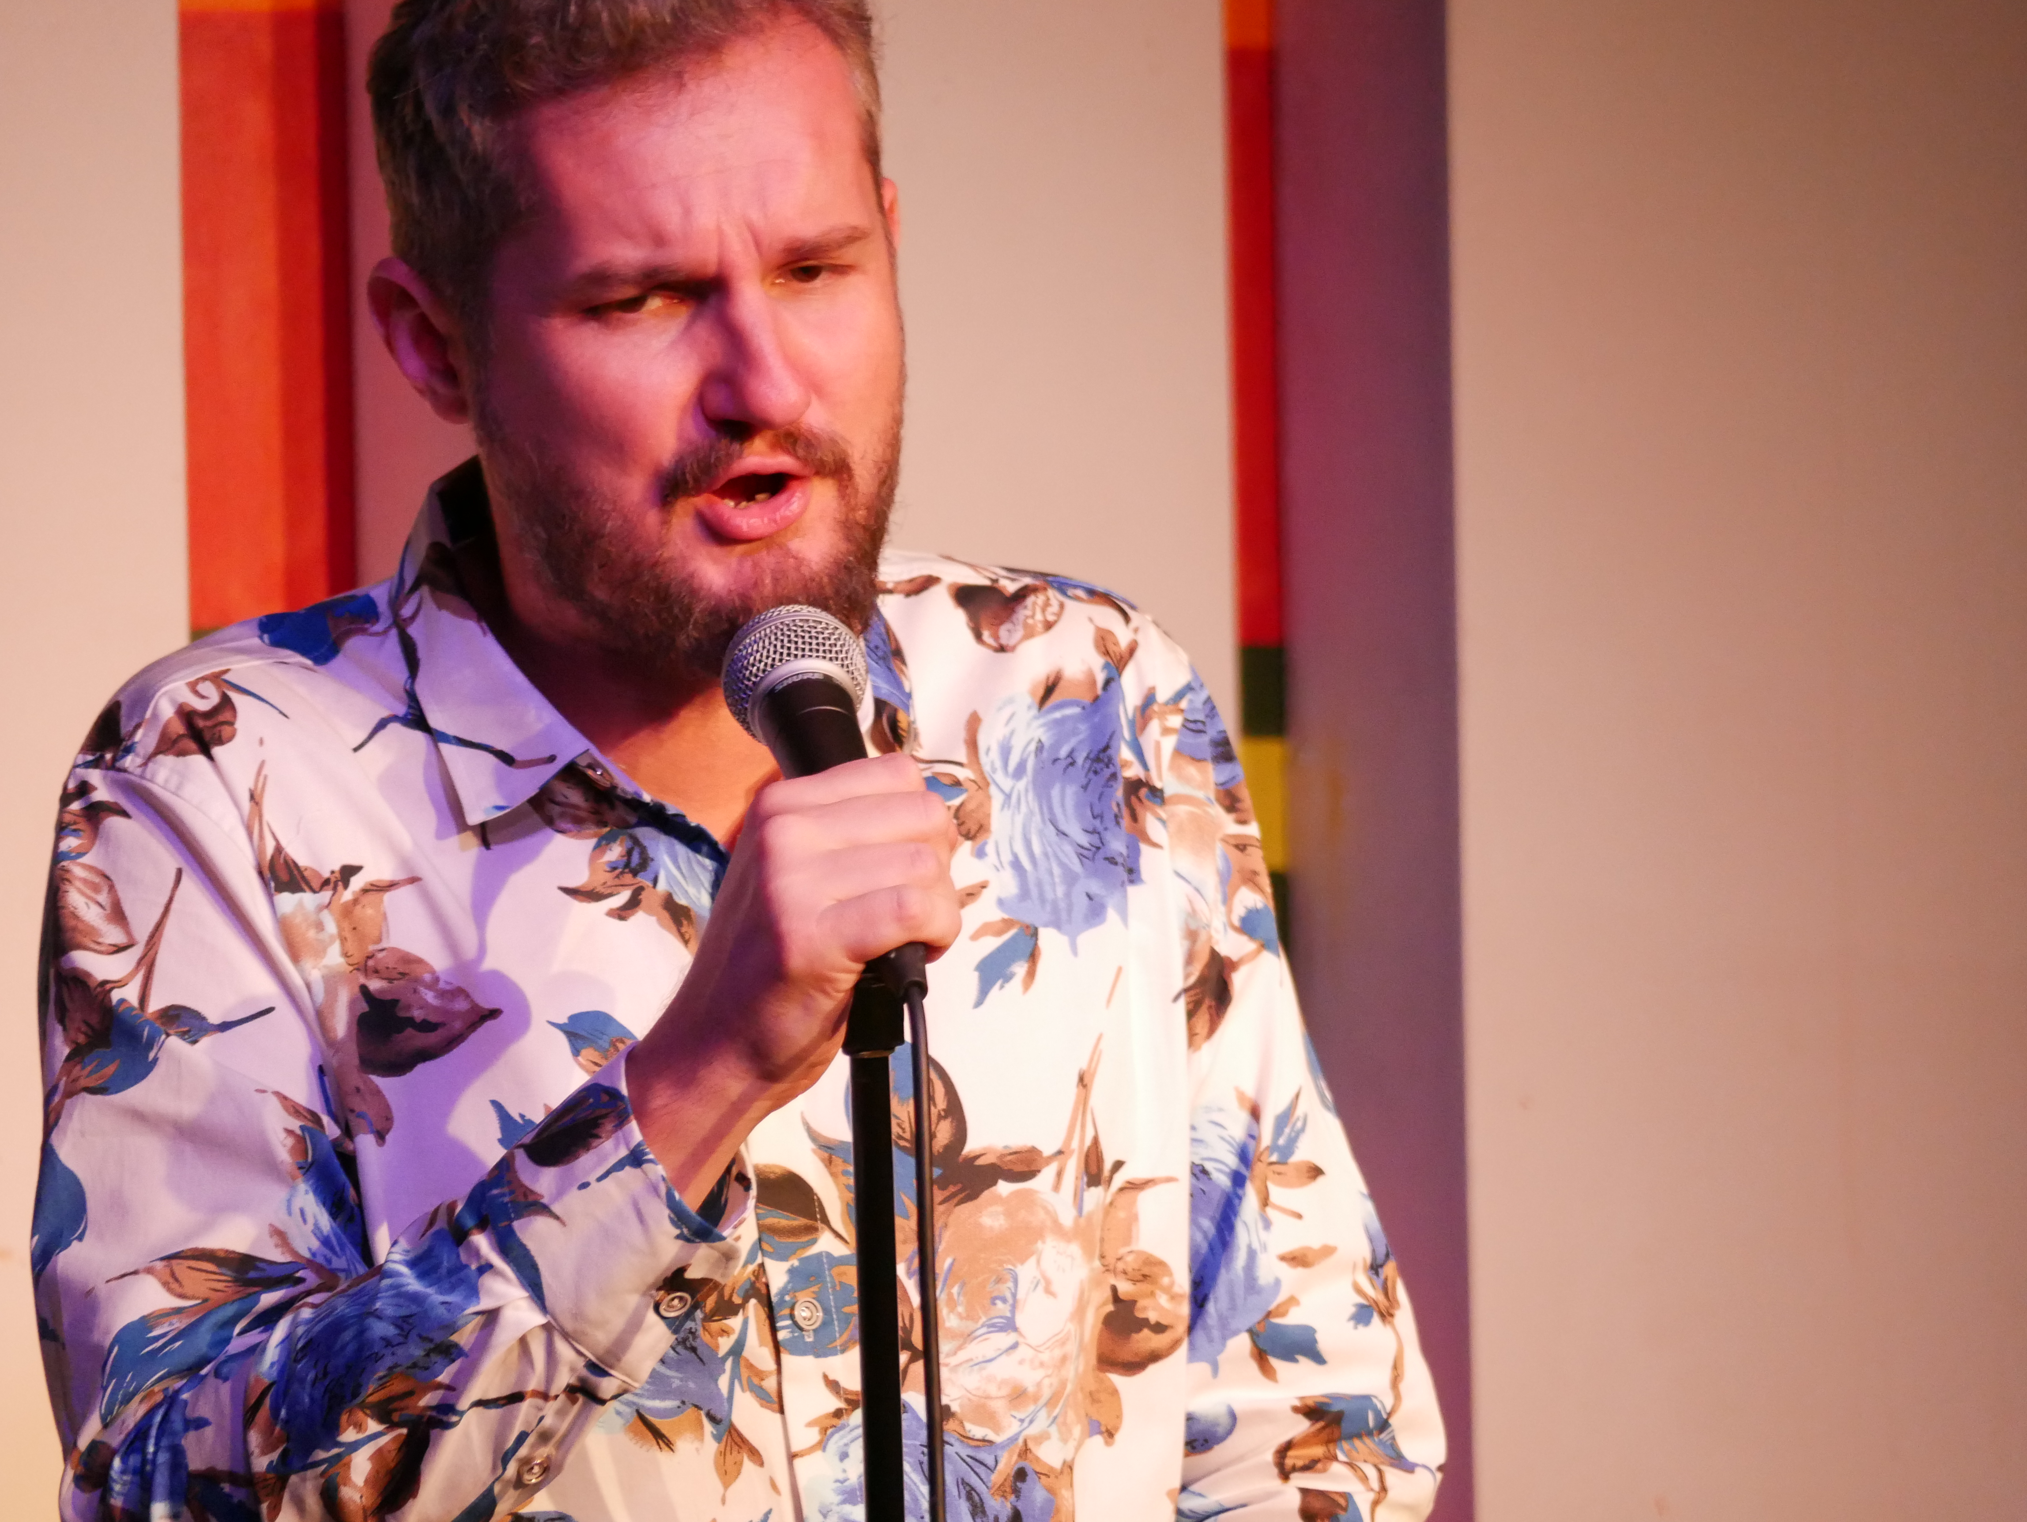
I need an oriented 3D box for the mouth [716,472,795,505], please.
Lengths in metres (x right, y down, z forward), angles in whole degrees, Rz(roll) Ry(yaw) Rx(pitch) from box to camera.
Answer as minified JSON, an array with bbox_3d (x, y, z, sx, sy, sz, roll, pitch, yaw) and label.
[{"bbox_3d":[-0.089,-0.094,6.680,0.031,0.012,0.016,-10,13,-21],"label":"mouth"}]

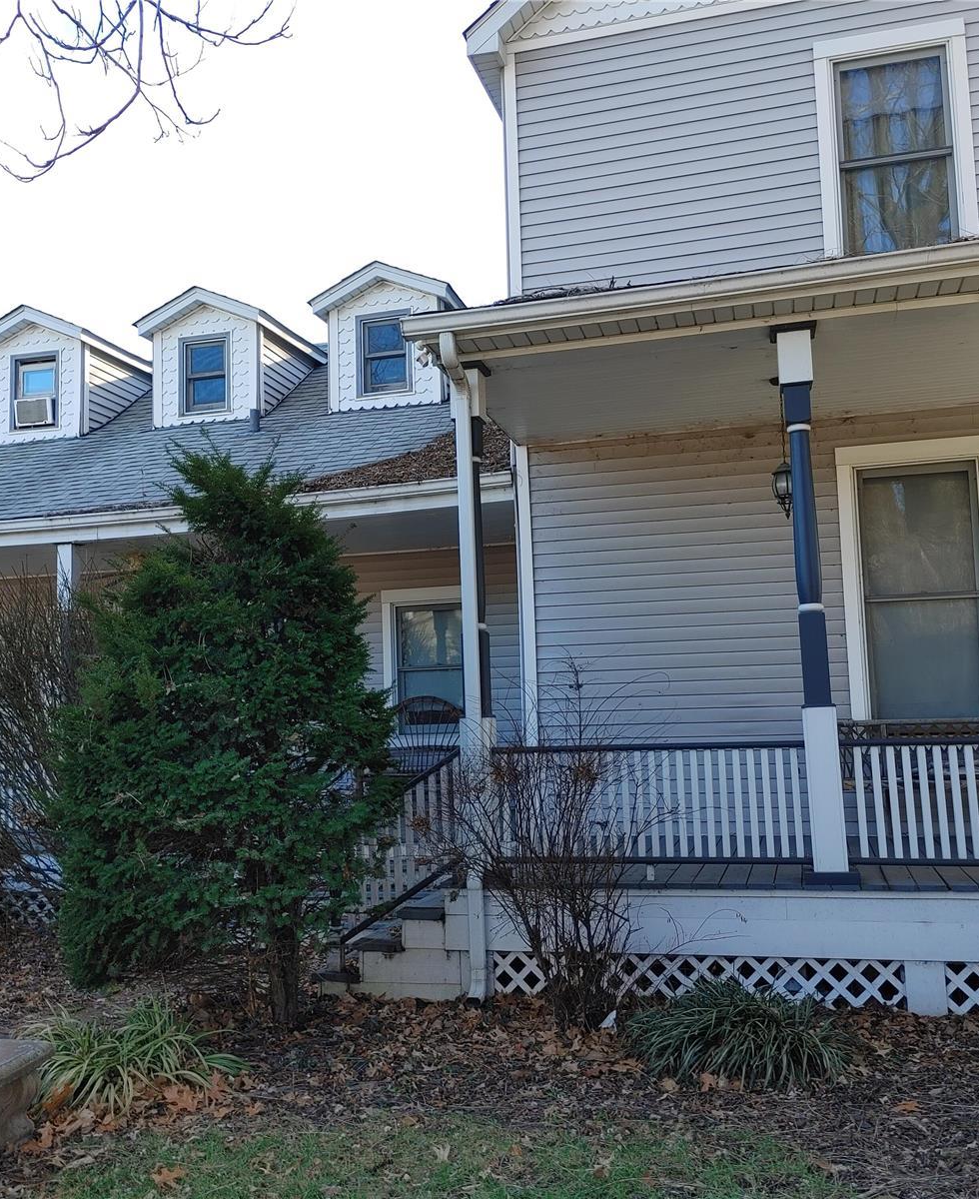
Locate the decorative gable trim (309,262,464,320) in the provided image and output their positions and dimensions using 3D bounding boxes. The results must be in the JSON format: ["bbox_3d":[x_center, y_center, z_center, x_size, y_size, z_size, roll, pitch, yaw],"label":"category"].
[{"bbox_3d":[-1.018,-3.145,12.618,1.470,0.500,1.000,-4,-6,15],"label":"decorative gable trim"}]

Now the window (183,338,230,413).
[{"bbox_3d":[-2.989,-2.369,12.678,0.570,0.850,0.090,-4,-6,15],"label":"window"}]

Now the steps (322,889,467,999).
[{"bbox_3d":[-0.385,1.996,7.425,0.880,0.580,1.500,-4,-6,15],"label":"steps"}]

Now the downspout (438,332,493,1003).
[{"bbox_3d":[-0.142,0.353,6.594,0.100,3.660,0.400,-4,-6,15],"label":"downspout"}]

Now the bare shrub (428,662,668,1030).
[{"bbox_3d":[0.312,1.229,6.156,1.240,1.850,1.100,-4,-6,15],"label":"bare shrub"}]

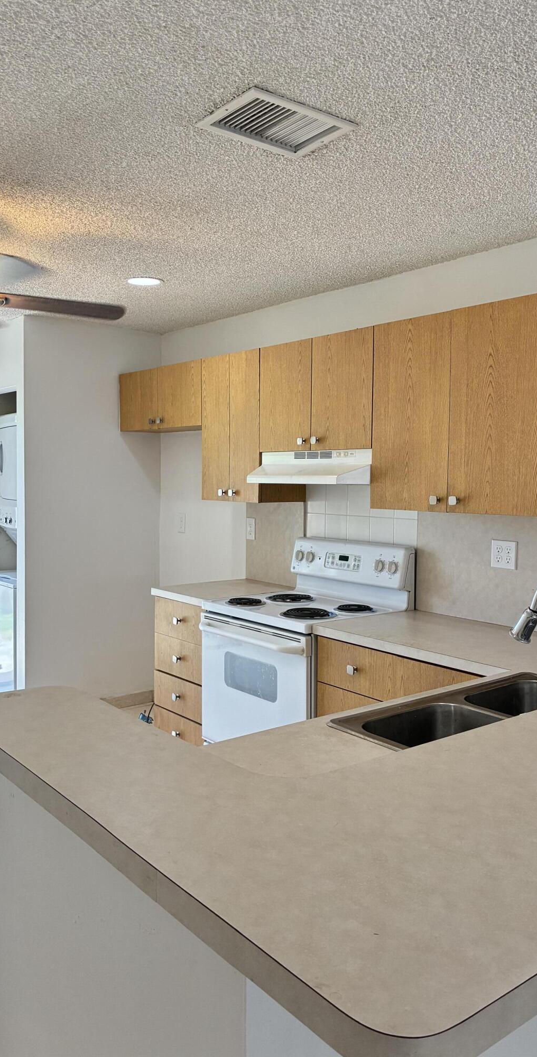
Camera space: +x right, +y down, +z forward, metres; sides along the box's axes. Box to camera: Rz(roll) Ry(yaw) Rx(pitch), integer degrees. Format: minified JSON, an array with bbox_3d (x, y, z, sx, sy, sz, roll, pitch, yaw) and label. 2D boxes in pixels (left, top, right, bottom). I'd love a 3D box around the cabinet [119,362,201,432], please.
[{"bbox_3d":[-0.534,-0.773,4.772,0.304,0.355,0.930,-3,5,-38],"label":"cabinet"}]

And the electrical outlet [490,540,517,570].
[{"bbox_3d":[0.949,0.105,3.198,0.009,0.111,0.118,-3,5,-38],"label":"electrical outlet"}]

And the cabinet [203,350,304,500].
[{"bbox_3d":[-0.085,-0.529,4.222,0.304,0.760,0.515,-3,5,-38],"label":"cabinet"}]

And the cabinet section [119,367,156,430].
[{"bbox_3d":[-0.673,-0.782,4.930,0.305,0.353,0.462,-3,5,-39],"label":"cabinet section"}]

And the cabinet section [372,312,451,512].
[{"bbox_3d":[0.679,-0.457,3.260,0.305,0.759,0.401,-3,5,-39],"label":"cabinet section"}]

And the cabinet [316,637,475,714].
[{"bbox_3d":[0.715,0.883,3.062,0.602,0.876,0.915,-3,5,-38],"label":"cabinet"}]

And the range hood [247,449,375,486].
[{"bbox_3d":[0.256,-0.282,3.693,0.448,0.150,0.764,-3,5,-38],"label":"range hood"}]

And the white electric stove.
[{"bbox_3d":[0.151,0.678,3.679,0.680,1.200,0.764,-3,5,-38],"label":"white electric stove"}]

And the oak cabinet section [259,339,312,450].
[{"bbox_3d":[0.196,-0.626,3.853,0.305,0.508,0.380,-3,5,-39],"label":"oak cabinet section"}]

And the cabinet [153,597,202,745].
[{"bbox_3d":[-0.210,0.797,4.219,0.602,0.876,0.509,-3,5,-38],"label":"cabinet"}]

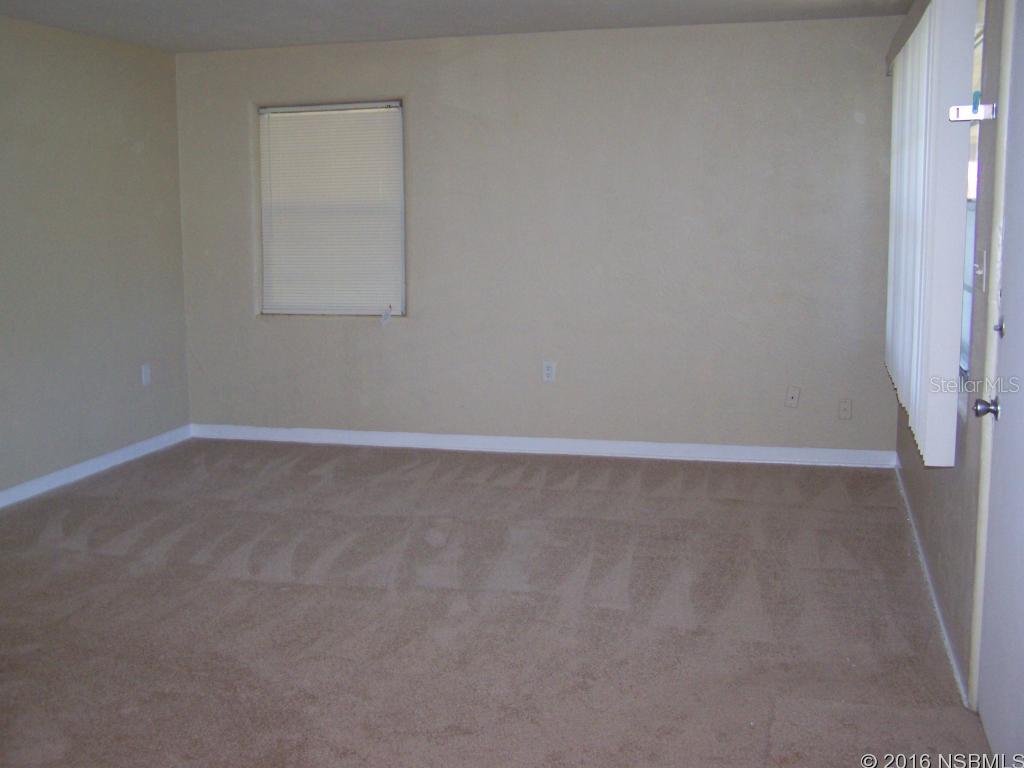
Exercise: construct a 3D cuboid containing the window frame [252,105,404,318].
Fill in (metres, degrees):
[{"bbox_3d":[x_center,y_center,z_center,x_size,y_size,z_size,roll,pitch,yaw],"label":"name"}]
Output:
[{"bbox_3d":[-1.082,-1.040,6.760,0.951,1.259,0.100,2,9,15],"label":"window frame"}]

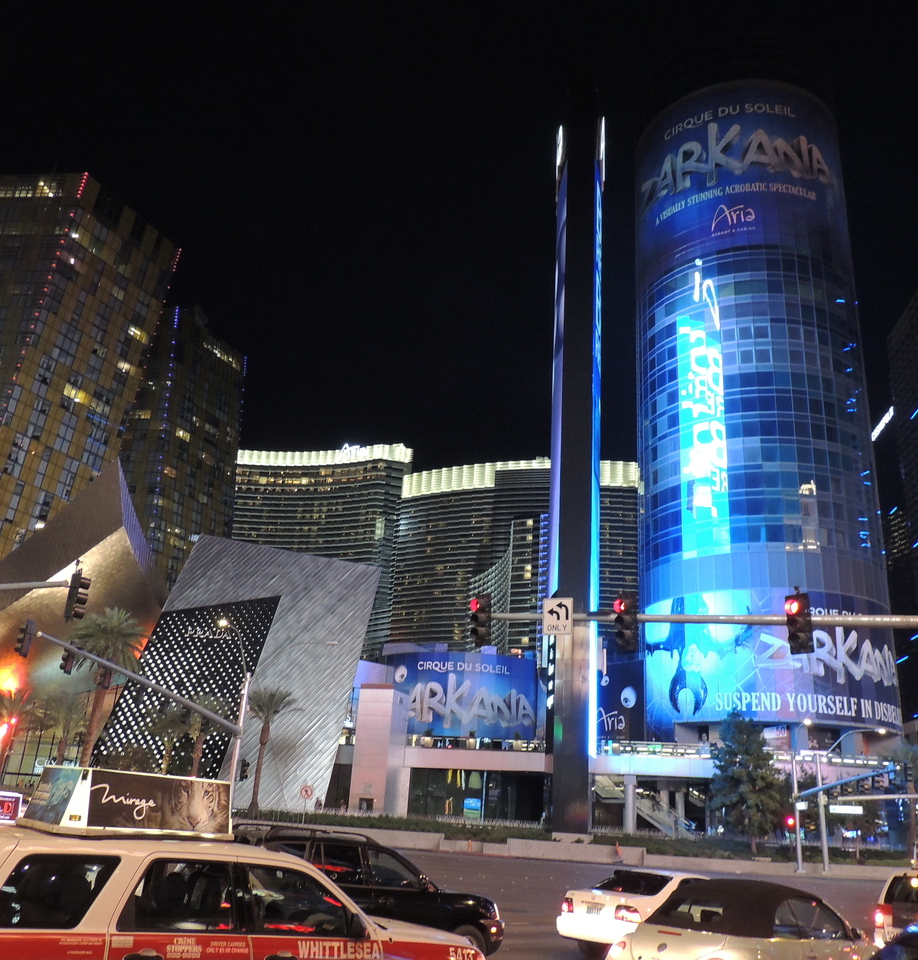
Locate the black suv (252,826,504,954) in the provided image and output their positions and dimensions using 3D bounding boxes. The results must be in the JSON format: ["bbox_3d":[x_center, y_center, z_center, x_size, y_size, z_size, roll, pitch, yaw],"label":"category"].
[{"bbox_3d":[-1.576,6.099,12.858,4.450,1.770,1.800,10,-21,-16],"label":"black suv"}]

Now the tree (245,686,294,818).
[{"bbox_3d":[-13.428,18.582,61.046,3.500,8.590,3.500,4,-20,0],"label":"tree"}]

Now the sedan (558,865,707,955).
[{"bbox_3d":[3.900,8.052,16.533,4.650,1.410,1.780,21,-27,-40],"label":"sedan"}]

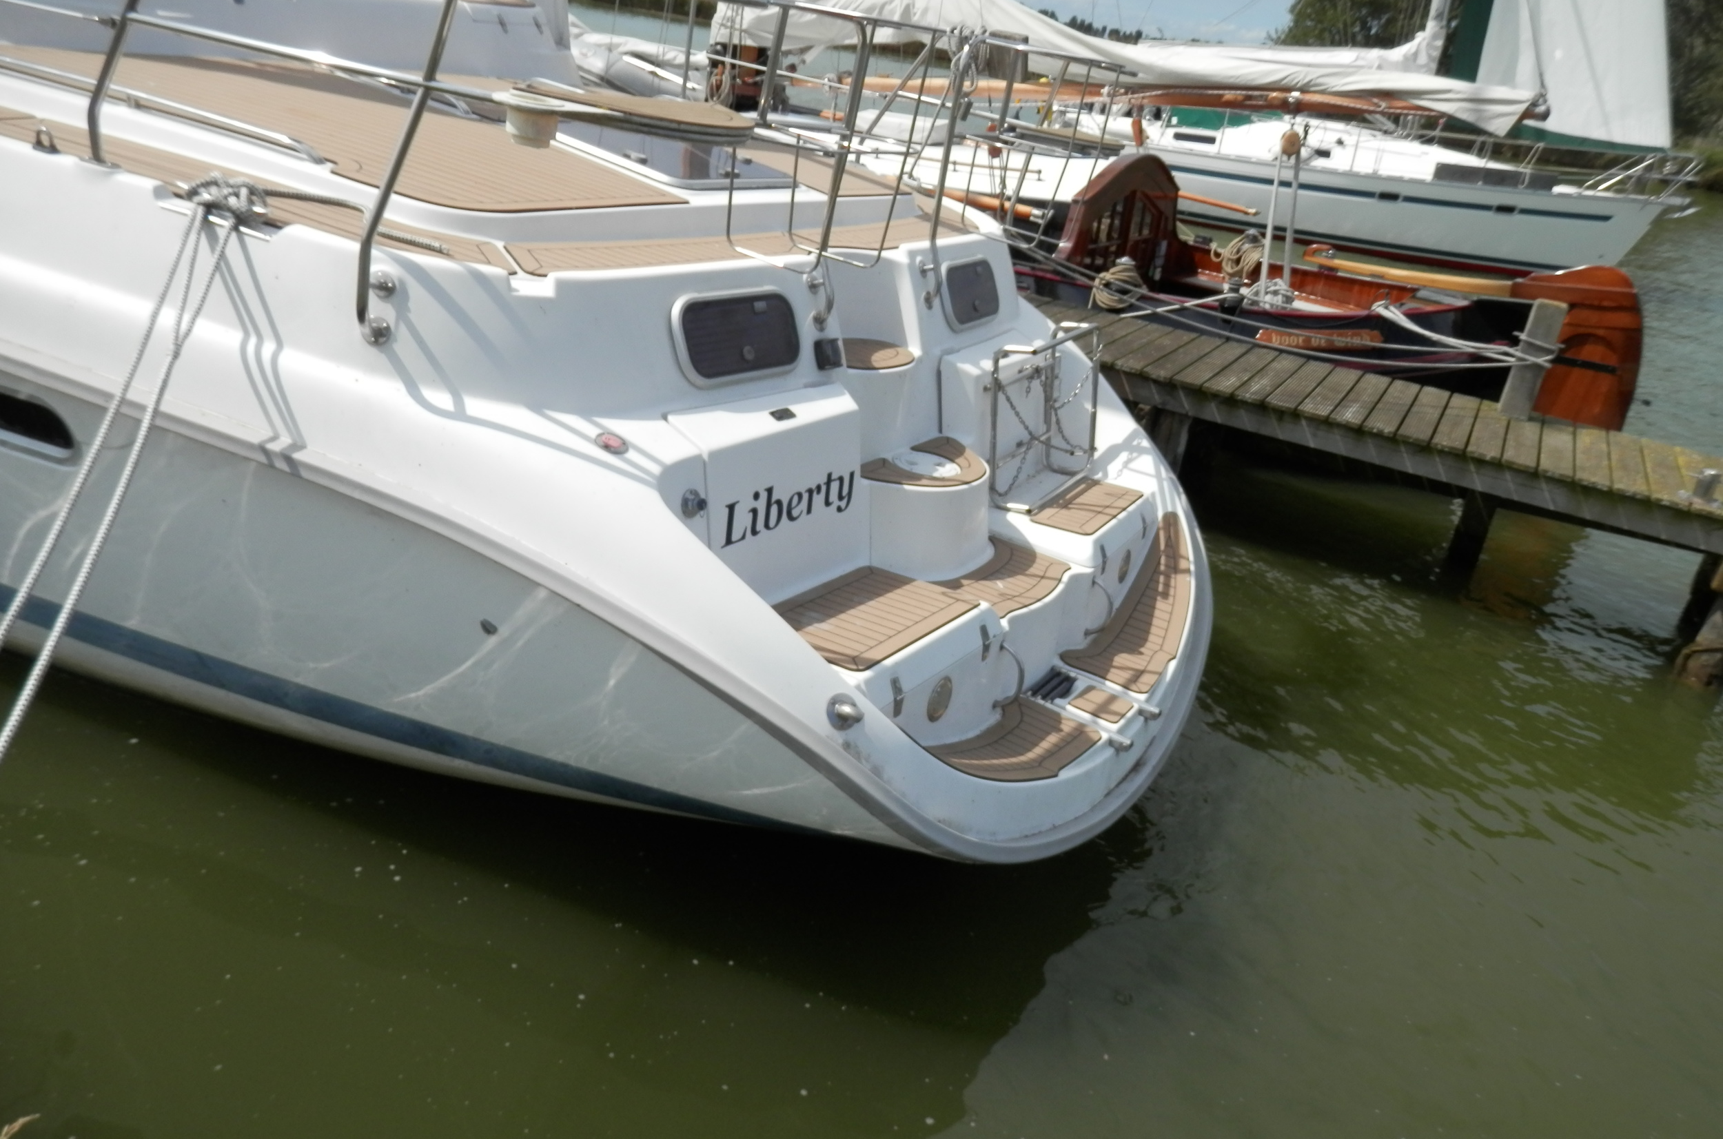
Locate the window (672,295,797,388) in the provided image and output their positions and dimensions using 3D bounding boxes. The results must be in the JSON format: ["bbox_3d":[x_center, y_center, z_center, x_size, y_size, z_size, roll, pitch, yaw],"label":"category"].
[{"bbox_3d":[-0.341,-0.639,3.424,0.050,0.245,0.462,-2,13,42],"label":"window"}]

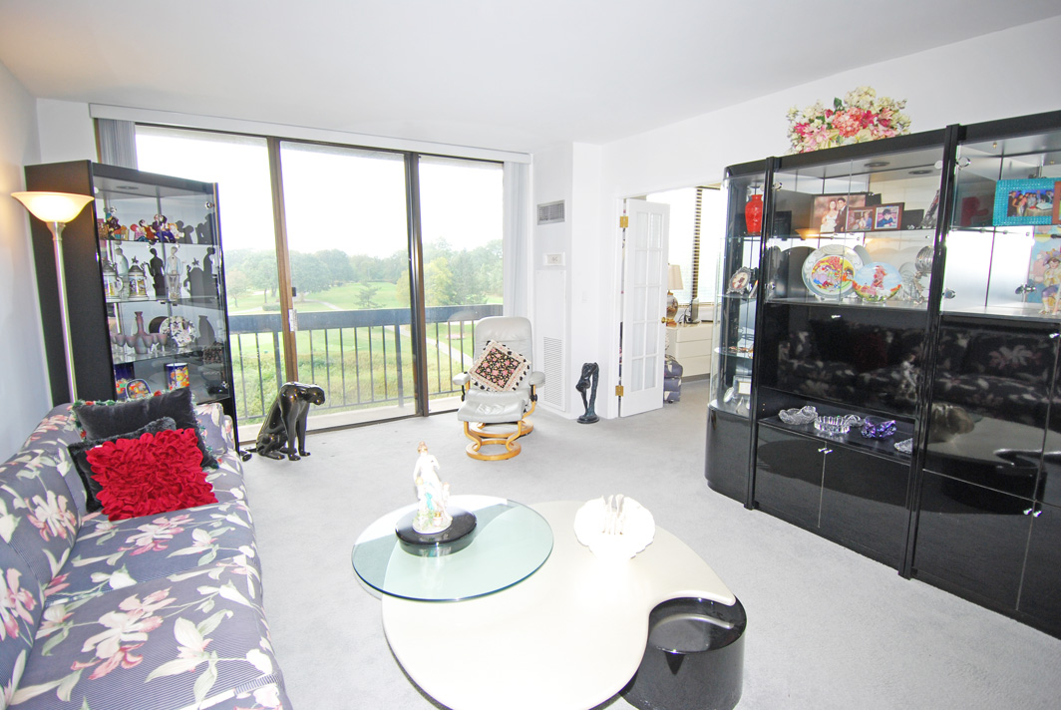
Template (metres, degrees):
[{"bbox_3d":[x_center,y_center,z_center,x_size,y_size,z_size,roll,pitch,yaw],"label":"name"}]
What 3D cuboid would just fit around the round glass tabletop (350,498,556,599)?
[{"bbox_3d":[-0.292,0.710,2.040,0.765,0.014,0.765,0,9,0],"label":"round glass tabletop"}]

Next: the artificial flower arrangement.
[{"bbox_3d":[1.637,-1.209,2.792,0.300,0.310,0.600,-6,11,-31],"label":"artificial flower arrangement"}]

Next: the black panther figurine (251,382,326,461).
[{"bbox_3d":[-1.828,0.496,3.984,0.580,0.570,0.210,4,10,24],"label":"black panther figurine"}]

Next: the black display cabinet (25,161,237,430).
[{"bbox_3d":[-2.596,-0.162,3.626,0.490,2.030,0.880,2,10,14],"label":"black display cabinet"}]

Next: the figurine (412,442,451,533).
[{"bbox_3d":[-0.384,0.493,2.038,0.145,0.335,0.130,-2,9,-11],"label":"figurine"}]

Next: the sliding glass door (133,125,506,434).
[{"bbox_3d":[-1.537,-0.568,4.710,3.296,2.445,0.120,-6,11,-32],"label":"sliding glass door"}]

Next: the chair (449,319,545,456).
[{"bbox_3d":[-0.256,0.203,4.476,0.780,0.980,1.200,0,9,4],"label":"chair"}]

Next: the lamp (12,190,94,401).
[{"bbox_3d":[-2.521,0.057,2.970,0.330,1.820,0.330,-6,11,-31],"label":"lamp"}]

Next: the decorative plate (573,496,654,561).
[{"bbox_3d":[0.322,0.661,2.030,0.290,0.110,0.280,1,9,9],"label":"decorative plate"}]

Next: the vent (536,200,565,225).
[{"bbox_3d":[0.187,-1.348,5.062,0.025,0.195,0.459,-6,11,-31],"label":"vent"}]

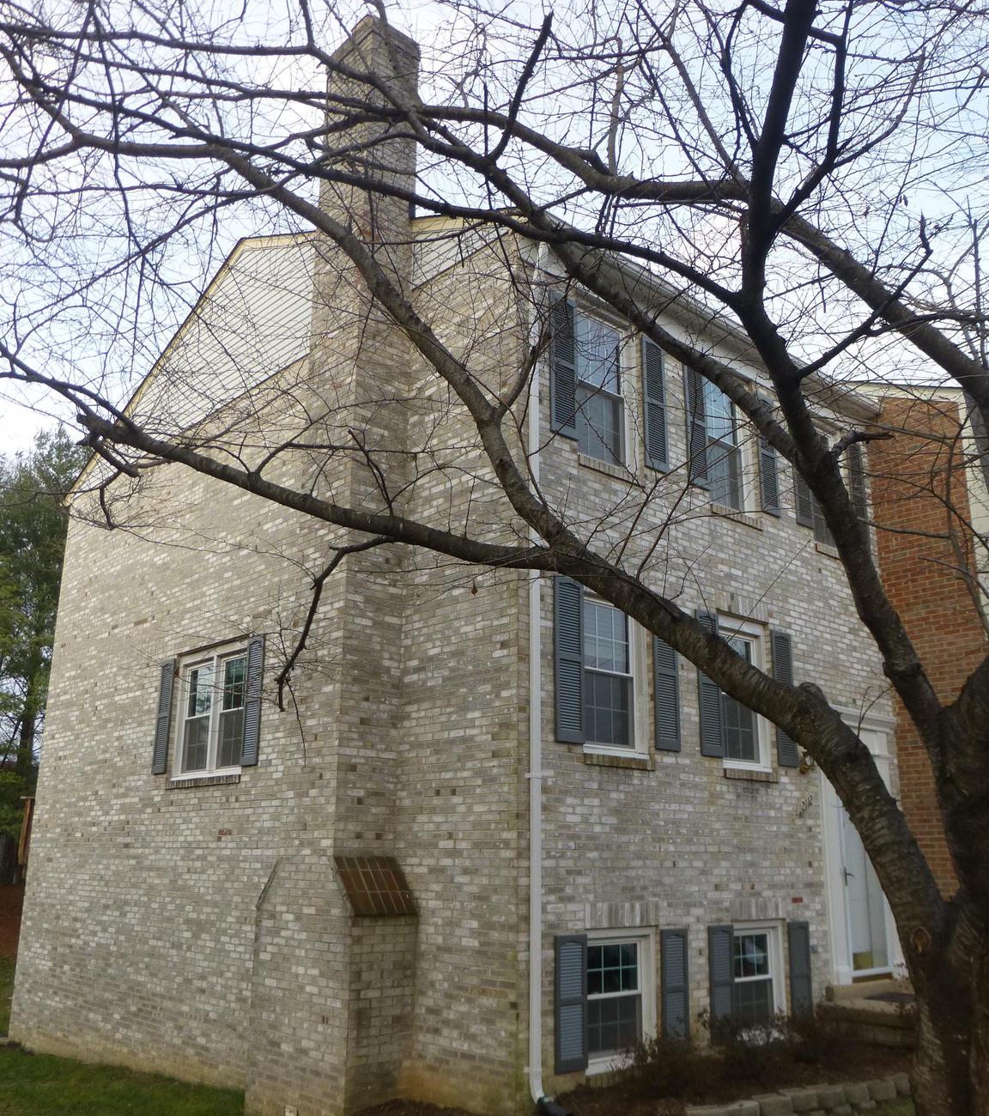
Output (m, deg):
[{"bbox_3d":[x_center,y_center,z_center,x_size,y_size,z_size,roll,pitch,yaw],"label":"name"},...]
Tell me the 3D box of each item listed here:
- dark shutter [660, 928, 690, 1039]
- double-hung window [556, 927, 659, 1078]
[{"bbox_3d":[1.524,3.636,8.676,0.358,0.955,0.045,15,-21,-40],"label":"dark shutter"},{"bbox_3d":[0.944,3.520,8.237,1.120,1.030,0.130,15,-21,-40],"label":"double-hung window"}]

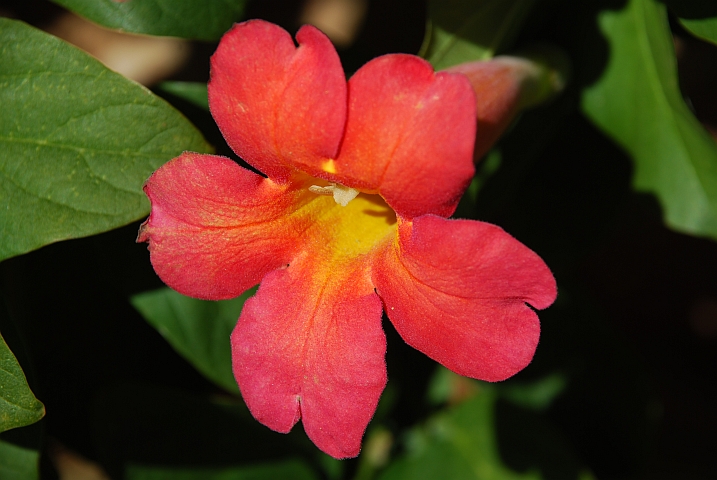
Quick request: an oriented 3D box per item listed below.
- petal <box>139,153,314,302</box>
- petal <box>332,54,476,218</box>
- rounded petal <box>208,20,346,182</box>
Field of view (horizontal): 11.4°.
[{"bbox_3d":[-0.019,-0.002,0.500,0.024,0.021,0.007,-3,-3,7],"label":"petal"},{"bbox_3d":[0.007,-0.014,0.501,0.020,0.022,0.007,18,-14,-8],"label":"petal"},{"bbox_3d":[-0.011,-0.019,0.501,0.019,0.024,0.007,-14,-16,5],"label":"rounded petal"}]

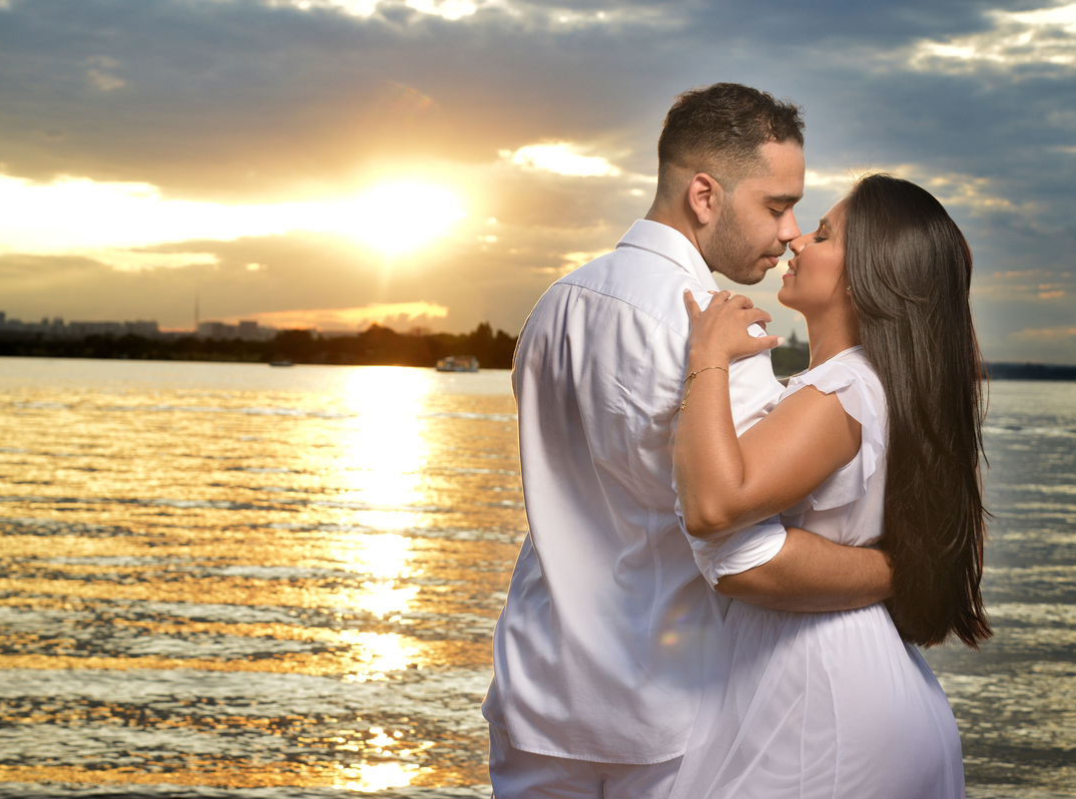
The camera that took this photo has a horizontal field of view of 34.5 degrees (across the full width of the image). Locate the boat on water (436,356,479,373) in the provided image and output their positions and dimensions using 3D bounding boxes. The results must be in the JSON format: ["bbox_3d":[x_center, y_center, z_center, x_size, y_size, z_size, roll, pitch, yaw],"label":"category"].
[{"bbox_3d":[-22.230,-9.745,480.000,11.000,4.500,3.900,2,1,10],"label":"boat on water"}]

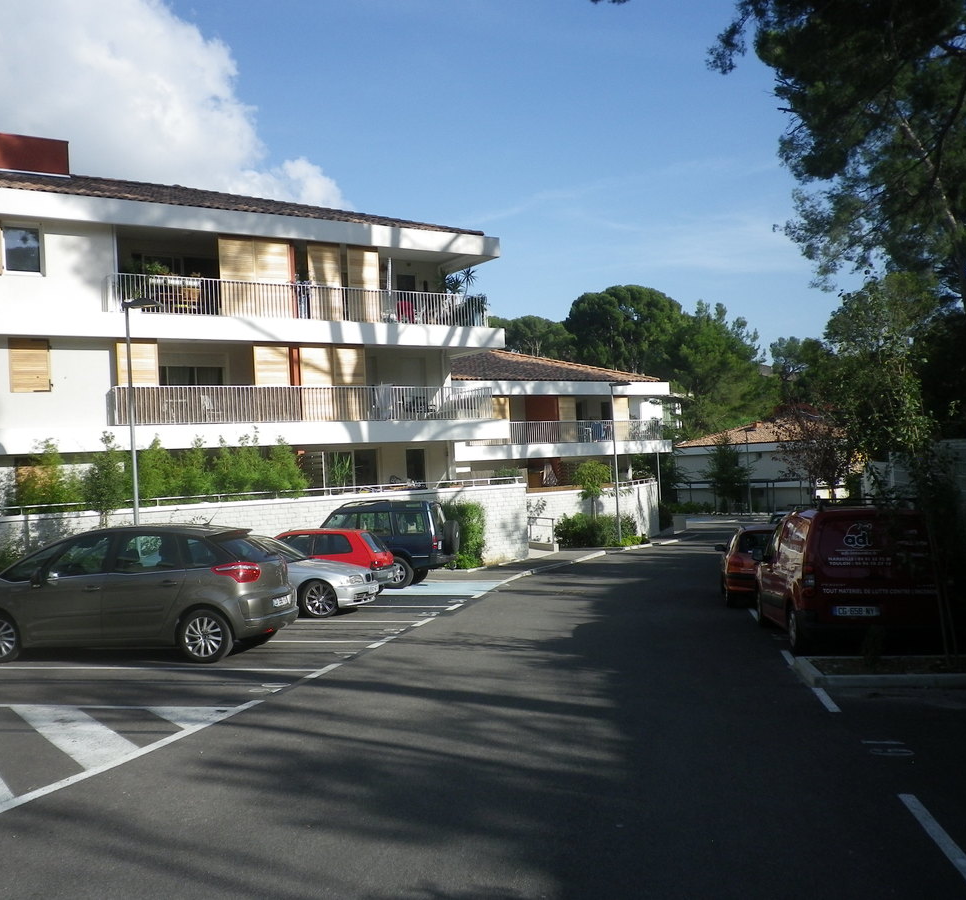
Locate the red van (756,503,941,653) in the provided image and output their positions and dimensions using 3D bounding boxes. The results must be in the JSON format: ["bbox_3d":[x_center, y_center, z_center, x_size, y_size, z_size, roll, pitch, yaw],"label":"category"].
[{"bbox_3d":[4.907,1.614,13.290,1.800,1.820,4.340,-2,-4,9],"label":"red van"}]

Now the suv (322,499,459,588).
[{"bbox_3d":[-2.873,2.253,23.190,4.540,1.970,1.800,-2,-4,10],"label":"suv"}]

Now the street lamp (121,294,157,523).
[{"bbox_3d":[-7.290,-0.110,21.350,1.000,6.500,0.350,-3,-1,10],"label":"street lamp"}]

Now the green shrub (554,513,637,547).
[{"bbox_3d":[4.600,3.270,39.600,3.400,1.450,1.700,-2,-1,-32],"label":"green shrub"}]

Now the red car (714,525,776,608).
[{"bbox_3d":[5.455,2.155,18.481,1.680,1.420,4.000,-2,-4,12],"label":"red car"}]

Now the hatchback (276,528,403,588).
[{"bbox_3d":[-3.690,2.389,20.100,3.720,1.410,1.630,-2,-4,10],"label":"hatchback"}]

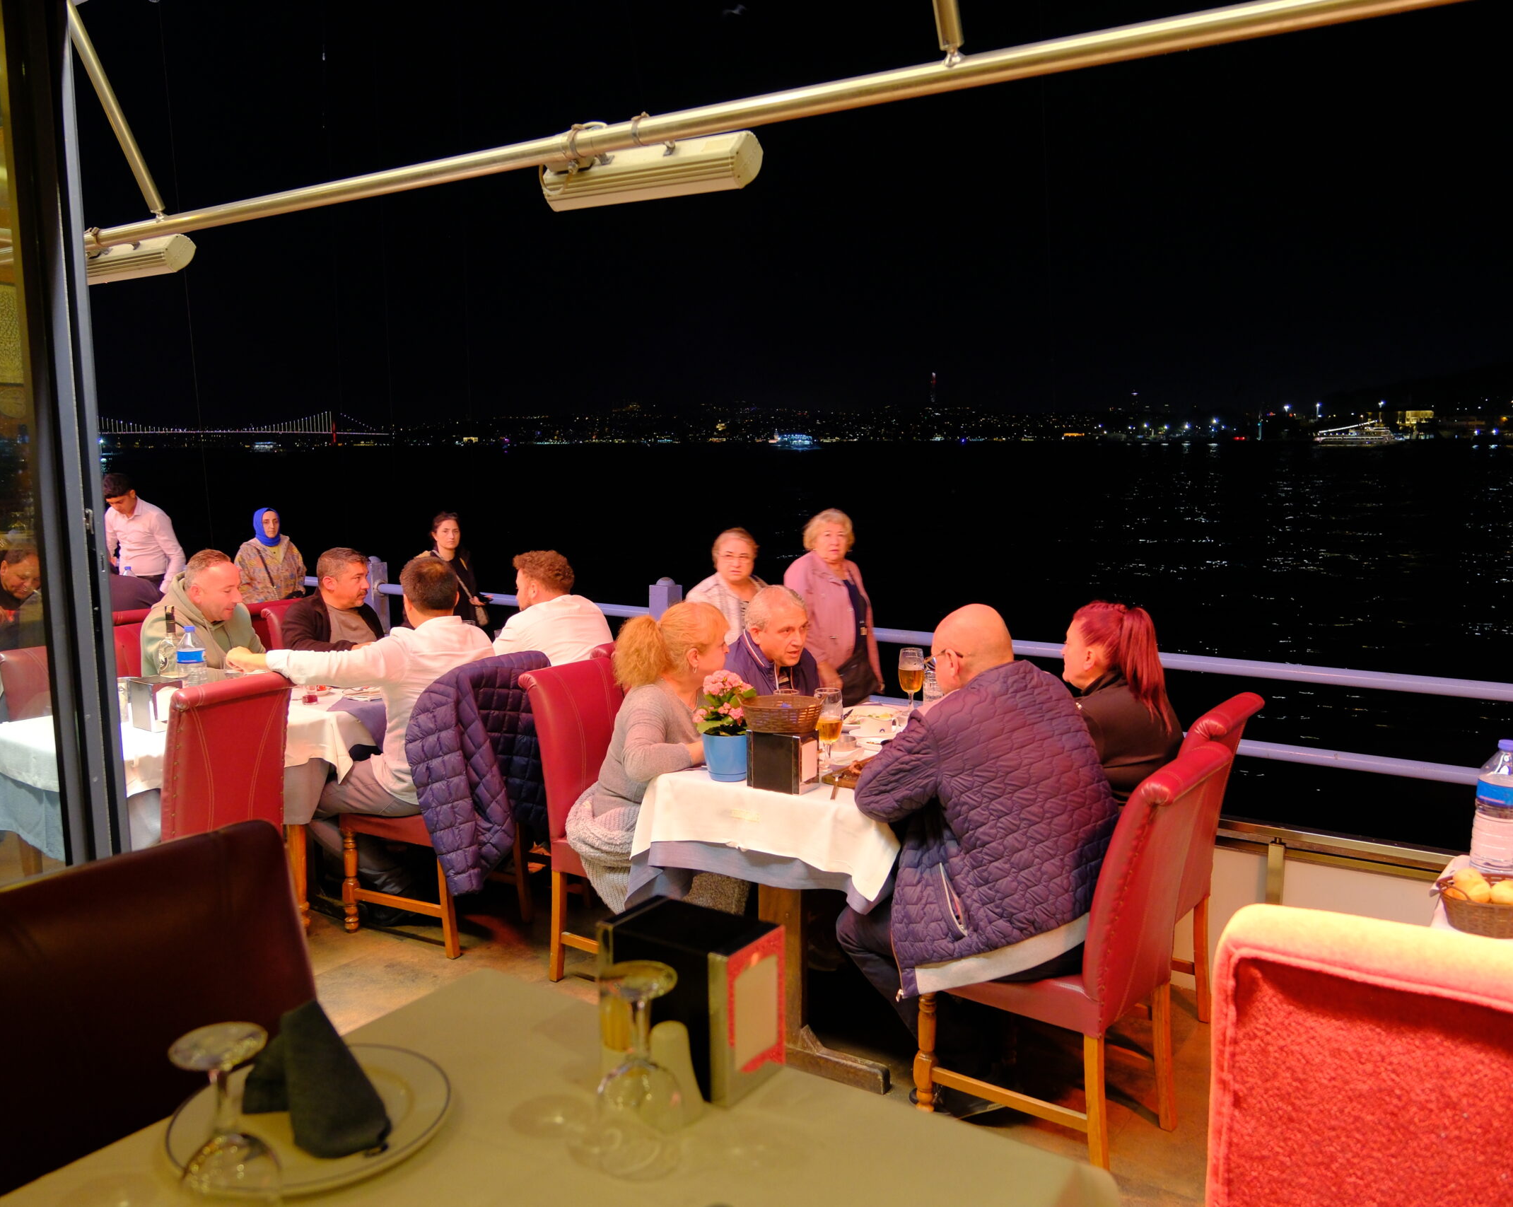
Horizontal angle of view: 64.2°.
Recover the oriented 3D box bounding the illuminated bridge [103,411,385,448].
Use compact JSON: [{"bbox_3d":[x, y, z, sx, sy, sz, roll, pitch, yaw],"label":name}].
[{"bbox_3d":[-2420.456,-770.881,5330.000,1560.000,165.000,33.000,-5,9,-32],"label":"illuminated bridge"}]

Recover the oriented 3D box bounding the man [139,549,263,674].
[{"bbox_3d":[-2.087,0.417,4.887,0.800,1.260,0.540,3,8,25],"label":"man"}]

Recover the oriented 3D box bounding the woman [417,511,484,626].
[{"bbox_3d":[-1.600,0.291,6.346,0.450,1.530,0.320,-5,9,-30],"label":"woman"}]

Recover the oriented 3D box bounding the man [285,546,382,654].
[{"bbox_3d":[-1.708,0.367,5.355,0.760,1.230,0.530,4,9,28],"label":"man"}]

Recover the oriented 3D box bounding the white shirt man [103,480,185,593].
[{"bbox_3d":[-3.300,0.071,6.518,0.520,1.520,0.420,1,8,12],"label":"white shirt man"}]

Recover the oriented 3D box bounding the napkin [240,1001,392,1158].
[{"bbox_3d":[-0.437,0.462,1.205,0.155,0.122,0.085,4,9,31],"label":"napkin"}]

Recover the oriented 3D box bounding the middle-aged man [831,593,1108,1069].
[{"bbox_3d":[0.535,0.647,3.028,0.820,1.310,0.560,4,9,32],"label":"middle-aged man"}]

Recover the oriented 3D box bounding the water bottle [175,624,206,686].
[{"bbox_3d":[-2.131,0.256,4.519,0.090,0.315,0.090,4,9,31],"label":"water bottle"}]

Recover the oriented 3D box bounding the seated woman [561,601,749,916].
[{"bbox_3d":[-0.227,0.587,3.761,0.740,1.200,0.500,4,9,27],"label":"seated woman"}]

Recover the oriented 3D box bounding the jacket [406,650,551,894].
[{"bbox_3d":[-0.954,0.575,4.240,0.280,0.800,0.540,4,9,31],"label":"jacket"}]

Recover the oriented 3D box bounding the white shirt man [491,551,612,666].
[{"bbox_3d":[-0.969,0.440,5.011,0.800,1.345,0.520,4,9,32],"label":"white shirt man"}]

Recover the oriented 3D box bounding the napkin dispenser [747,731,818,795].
[{"bbox_3d":[0.074,0.422,3.316,0.164,0.158,0.122,4,9,29],"label":"napkin dispenser"}]

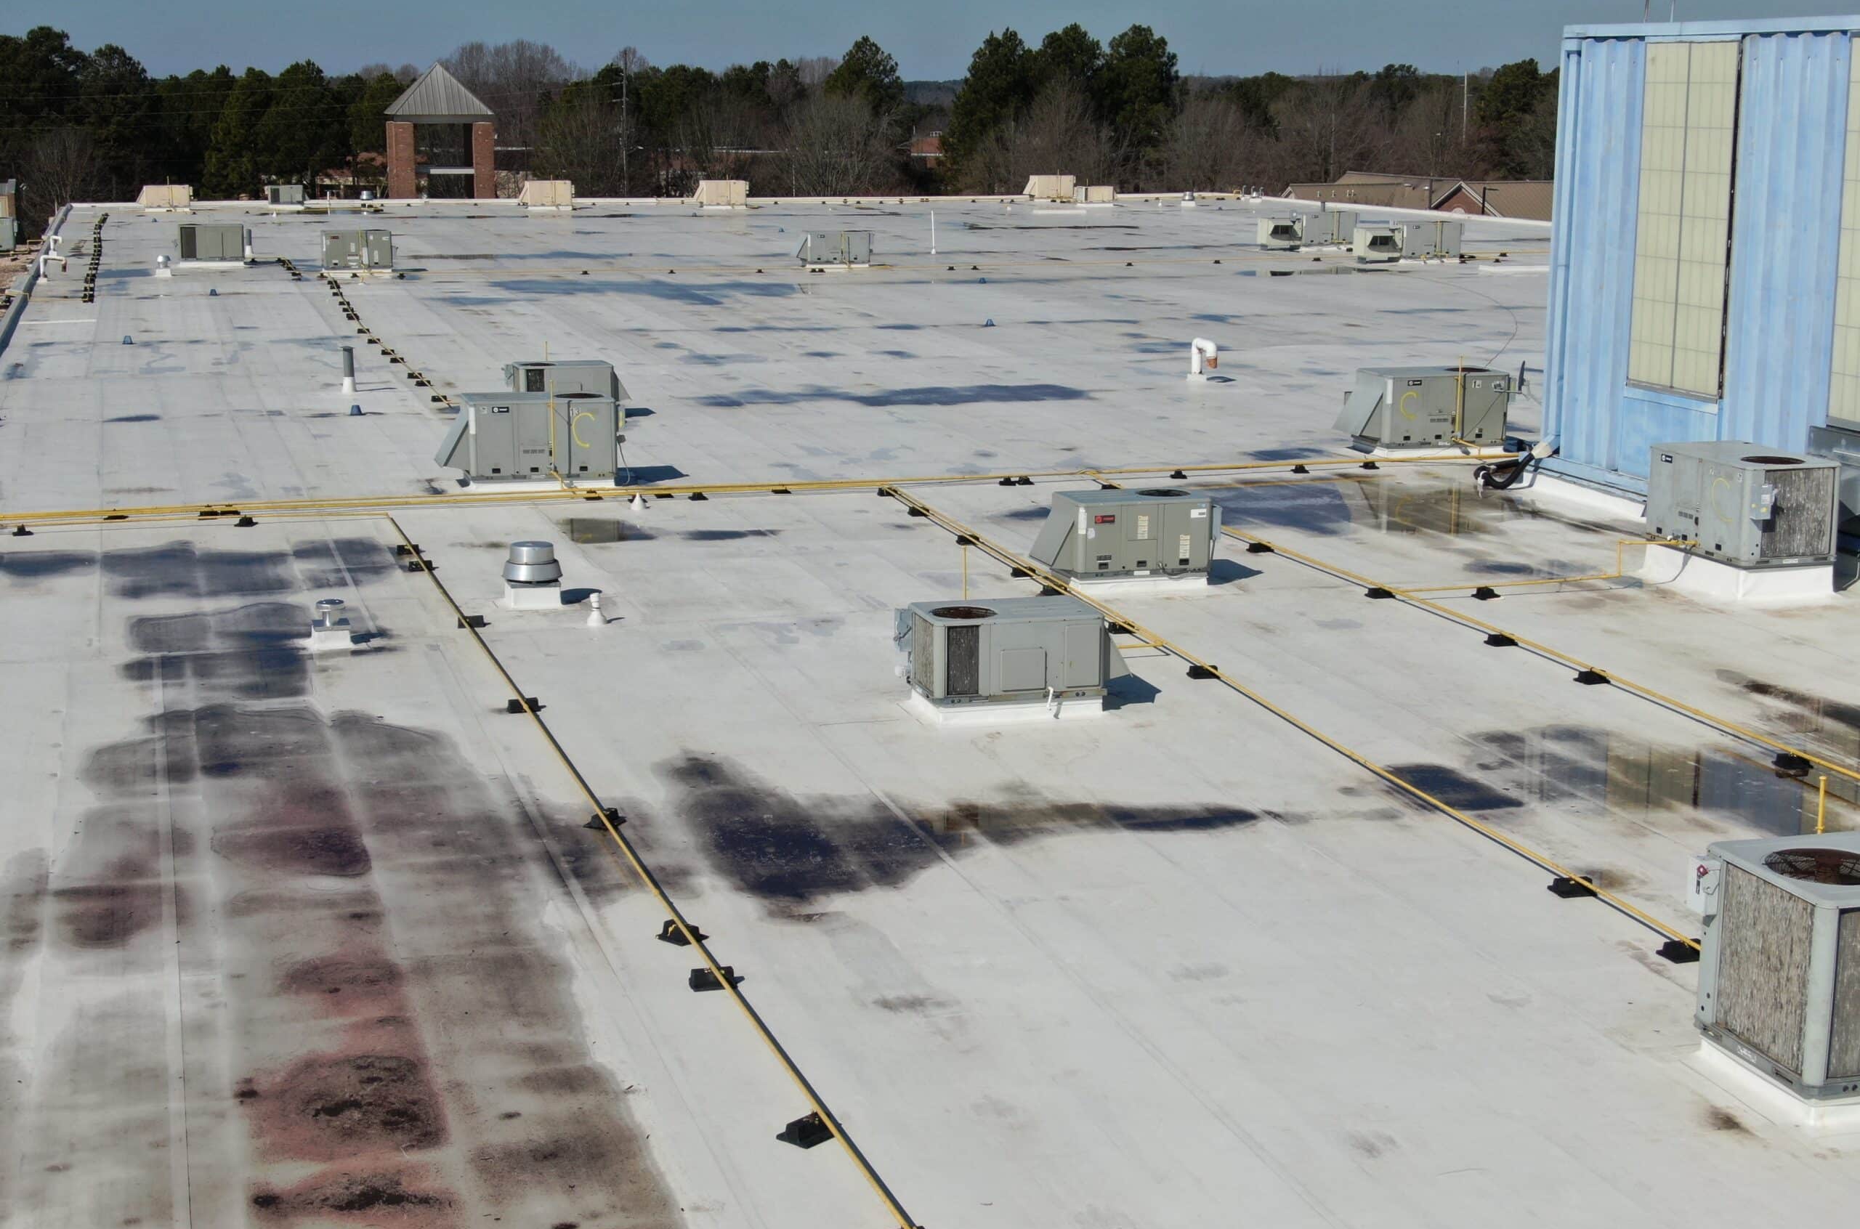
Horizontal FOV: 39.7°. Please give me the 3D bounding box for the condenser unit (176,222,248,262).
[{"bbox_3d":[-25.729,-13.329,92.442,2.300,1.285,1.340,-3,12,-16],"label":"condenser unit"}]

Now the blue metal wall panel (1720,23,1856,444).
[{"bbox_3d":[11.765,-4.633,35.508,0.120,6.500,2.550,-3,12,-14],"label":"blue metal wall panel"}]

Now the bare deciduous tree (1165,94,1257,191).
[{"bbox_3d":[23.112,-37.326,212.000,7.200,10.750,7.200,0,11,0],"label":"bare deciduous tree"}]

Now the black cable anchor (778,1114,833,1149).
[{"bbox_3d":[-0.726,3.171,15.988,0.260,0.120,0.350,10,15,41],"label":"black cable anchor"}]

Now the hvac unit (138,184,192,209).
[{"bbox_3d":[-38.291,-20.924,129.119,2.671,1.120,1.380,-3,12,-14],"label":"hvac unit"}]

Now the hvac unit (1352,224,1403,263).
[{"bbox_3d":[16.142,-13.344,92.738,1.400,1.200,1.300,-3,12,-13],"label":"hvac unit"}]

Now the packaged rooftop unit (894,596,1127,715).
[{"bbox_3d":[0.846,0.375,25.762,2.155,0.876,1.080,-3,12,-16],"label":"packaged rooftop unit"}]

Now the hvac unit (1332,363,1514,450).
[{"bbox_3d":[8.597,-3.642,45.206,2.790,1.220,1.340,-3,12,-13],"label":"hvac unit"}]

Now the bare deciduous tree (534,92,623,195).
[{"bbox_3d":[-26.470,-33.021,195.354,6.465,12.833,6.465,0,12,0],"label":"bare deciduous tree"}]

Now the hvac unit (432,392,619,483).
[{"bbox_3d":[-6.416,-2.820,41.092,2.770,1.230,1.360,-3,12,-14],"label":"hvac unit"}]

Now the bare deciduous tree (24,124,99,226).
[{"bbox_3d":[-67.328,-33.748,200.000,5.900,8.564,5.900,-3,12,-16],"label":"bare deciduous tree"}]

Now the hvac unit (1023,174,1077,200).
[{"bbox_3d":[6.981,-24.997,151.095,2.736,1.306,1.340,-3,12,-16],"label":"hvac unit"}]

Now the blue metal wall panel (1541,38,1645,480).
[{"bbox_3d":[10.085,-5.390,39.008,0.180,6.490,2.662,-3,12,-13],"label":"blue metal wall panel"}]

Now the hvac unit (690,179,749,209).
[{"bbox_3d":[-11.346,-22.757,139.467,2.780,1.270,1.350,-3,12,-13],"label":"hvac unit"}]

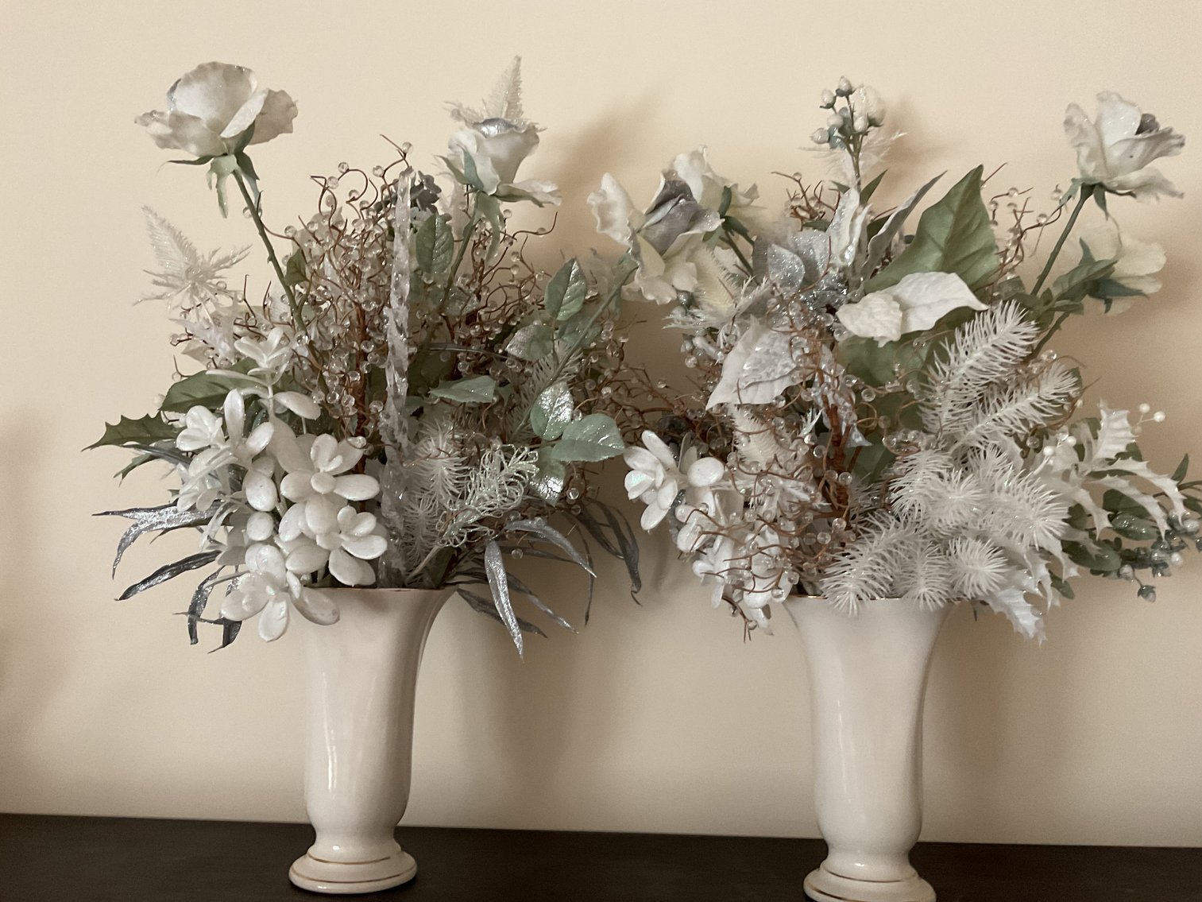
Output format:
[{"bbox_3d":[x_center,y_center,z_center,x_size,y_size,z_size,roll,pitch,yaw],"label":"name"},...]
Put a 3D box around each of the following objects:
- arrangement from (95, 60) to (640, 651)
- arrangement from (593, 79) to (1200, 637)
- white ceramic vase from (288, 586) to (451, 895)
[{"bbox_3d":[-0.167,-0.074,0.713,0.394,0.431,0.270,1,-6,3],"label":"arrangement"},{"bbox_3d":[0.203,-0.069,0.693,0.422,0.396,0.280,1,-6,3],"label":"arrangement"},{"bbox_3d":[-0.168,0.193,0.700,0.114,0.199,0.114,1,-6,3],"label":"white ceramic vase"}]

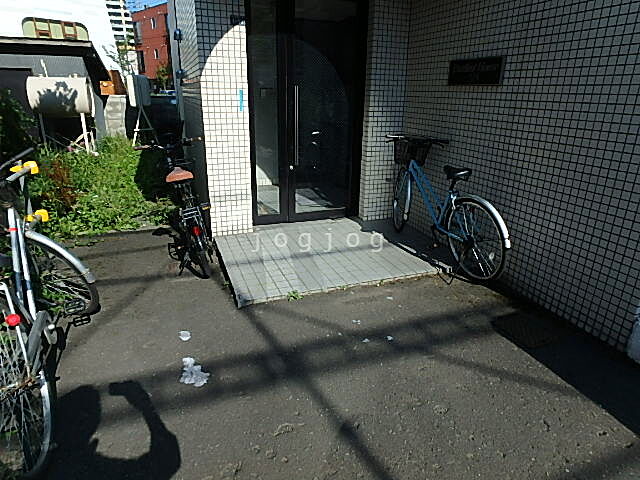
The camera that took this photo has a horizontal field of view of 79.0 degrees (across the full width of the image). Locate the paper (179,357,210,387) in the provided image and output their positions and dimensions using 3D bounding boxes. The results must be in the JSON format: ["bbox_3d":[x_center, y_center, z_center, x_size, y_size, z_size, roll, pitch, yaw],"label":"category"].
[{"bbox_3d":[-0.654,0.674,2.020,0.150,0.045,0.195,-7,22,-20],"label":"paper"}]

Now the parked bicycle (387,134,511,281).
[{"bbox_3d":[0.884,-0.341,3.384,0.550,1.040,1.770,-7,22,-20],"label":"parked bicycle"}]

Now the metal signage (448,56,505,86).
[{"bbox_3d":[1.190,-1.285,2.979,0.030,0.195,0.570,-7,22,-20],"label":"metal signage"}]

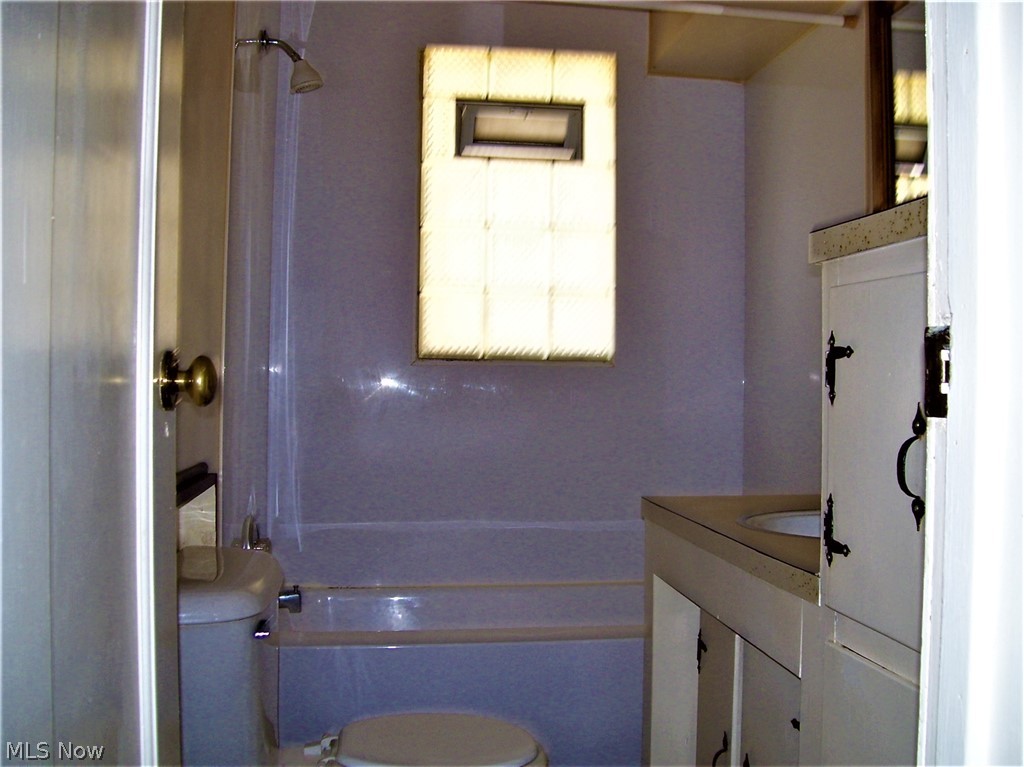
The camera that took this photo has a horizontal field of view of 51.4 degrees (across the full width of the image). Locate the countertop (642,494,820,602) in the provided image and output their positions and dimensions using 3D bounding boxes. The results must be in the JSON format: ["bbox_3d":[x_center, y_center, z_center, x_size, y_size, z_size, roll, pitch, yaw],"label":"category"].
[{"bbox_3d":[0.653,0.309,2.146,0.528,0.047,1.030,1,0,-8],"label":"countertop"}]

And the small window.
[{"bbox_3d":[0.018,-0.557,3.349,0.616,0.975,0.090,1,0,-8],"label":"small window"}]

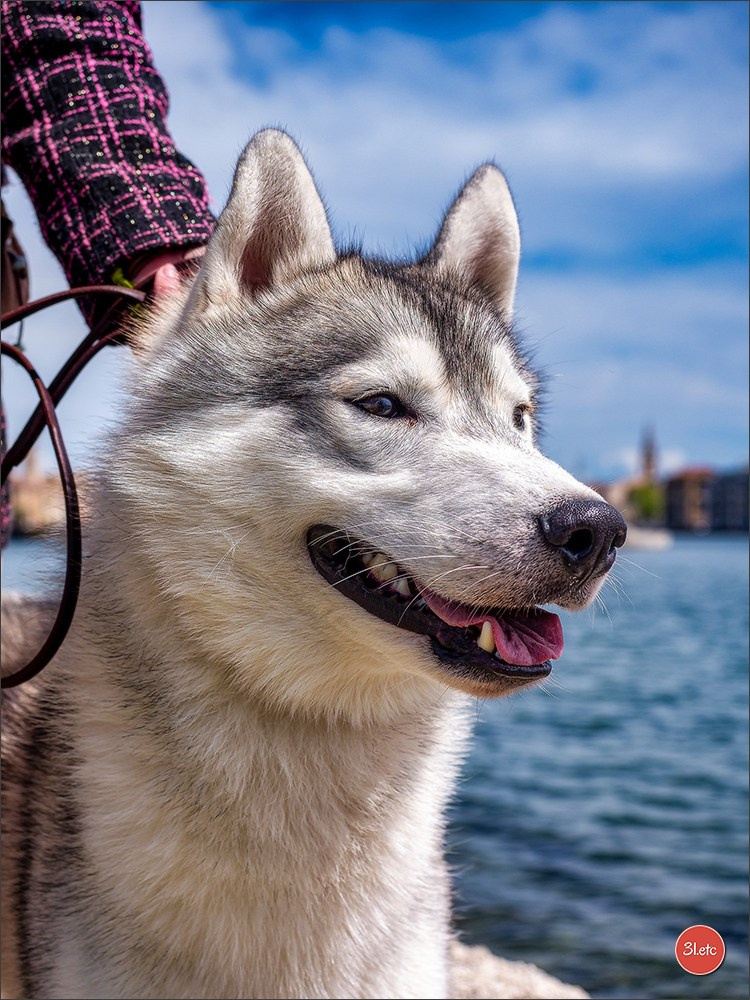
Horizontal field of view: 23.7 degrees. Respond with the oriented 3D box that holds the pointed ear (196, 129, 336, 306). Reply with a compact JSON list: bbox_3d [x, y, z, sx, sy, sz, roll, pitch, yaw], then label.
[{"bbox_3d":[-0.058,-0.151,0.955,0.068,0.093,0.045,1,-1,-30],"label":"pointed ear"}]

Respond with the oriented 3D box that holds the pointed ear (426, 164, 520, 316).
[{"bbox_3d":[0.058,-0.151,1.040,0.043,0.090,0.064,-1,-1,42],"label":"pointed ear"}]

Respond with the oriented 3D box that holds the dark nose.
[{"bbox_3d":[0.102,0.019,0.885,0.032,0.037,0.041,16,10,43],"label":"dark nose"}]

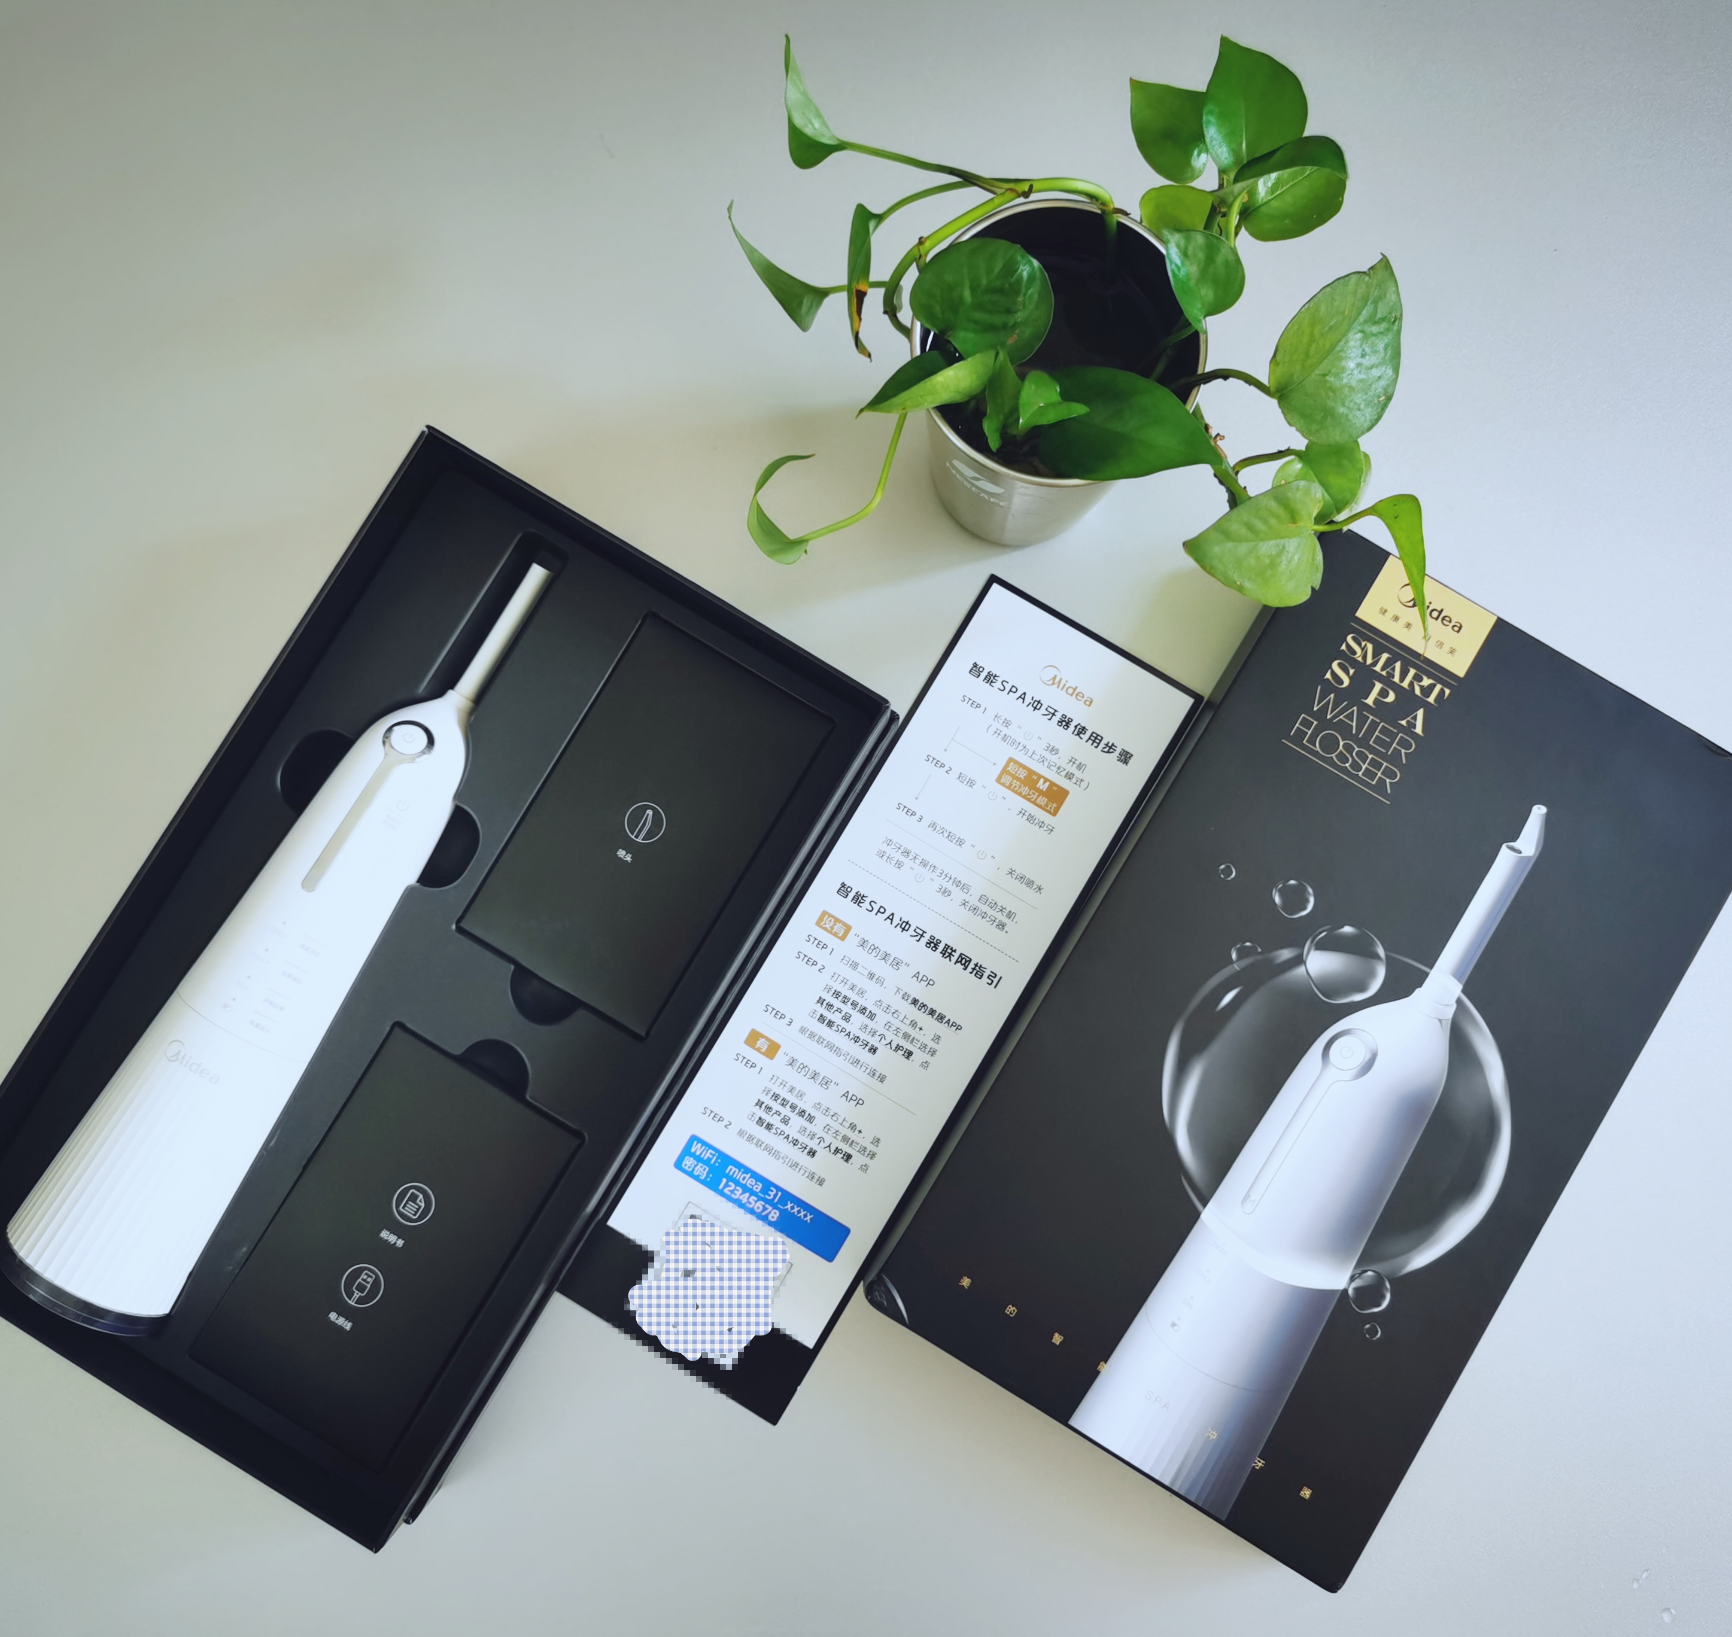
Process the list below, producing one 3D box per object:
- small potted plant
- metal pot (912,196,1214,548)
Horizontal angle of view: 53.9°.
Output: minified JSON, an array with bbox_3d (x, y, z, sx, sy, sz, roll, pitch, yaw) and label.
[{"bbox_3d":[0.066,-0.142,0.541,0.210,0.150,0.170,0,84,0],"label":"small potted plant"},{"bbox_3d":[0.056,-0.134,0.557,0.087,0.117,0.087,0,84,0],"label":"metal pot"}]

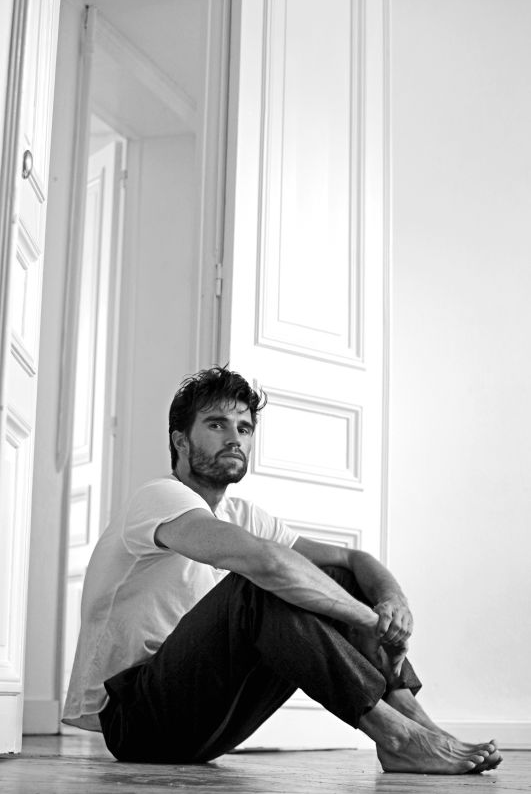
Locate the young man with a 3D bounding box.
[{"bbox_3d":[0.010,0.350,3.520,0.970,0.845,0.520,-4,-12,25],"label":"young man"}]

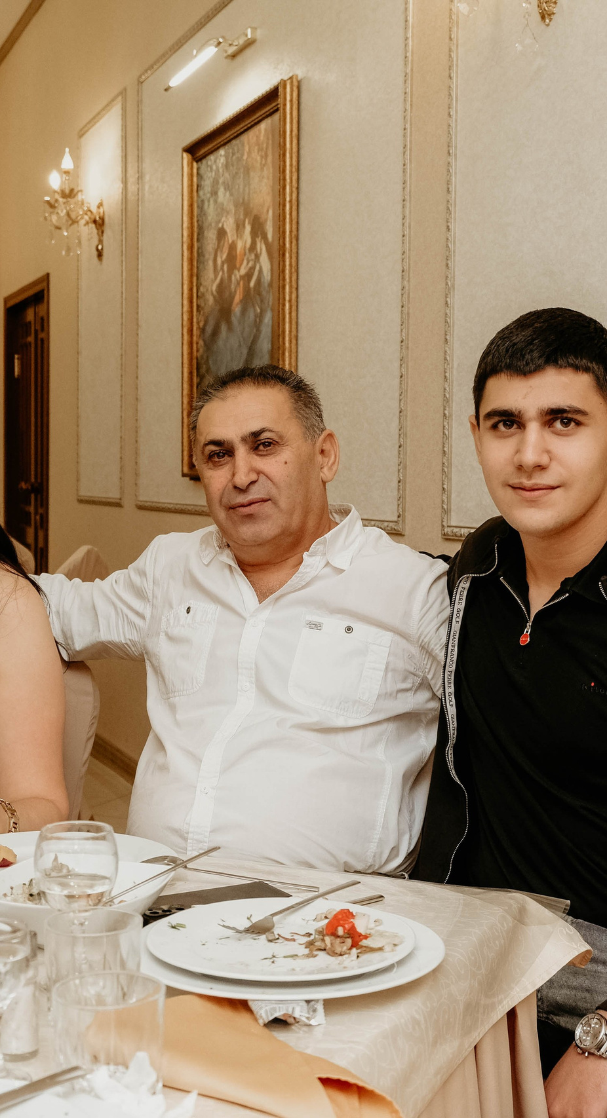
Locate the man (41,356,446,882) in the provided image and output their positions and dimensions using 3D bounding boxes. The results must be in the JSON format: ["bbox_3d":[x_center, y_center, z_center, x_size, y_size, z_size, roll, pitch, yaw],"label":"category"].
[{"bbox_3d":[-0.166,0.417,1.805,0.740,1.310,0.720,2,4,20],"label":"man"}]

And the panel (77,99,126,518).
[{"bbox_3d":[-0.823,-0.994,5.962,0.035,1.550,0.770,-1,4,-22],"label":"panel"}]

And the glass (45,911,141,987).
[{"bbox_3d":[-0.167,0.326,1.185,0.076,0.075,0.076,1,3,0],"label":"glass"}]

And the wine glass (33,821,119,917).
[{"bbox_3d":[-0.193,0.294,1.278,0.072,0.128,0.072,1,3,0],"label":"wine glass"}]

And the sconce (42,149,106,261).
[{"bbox_3d":[-0.912,-1.393,5.894,0.230,0.410,0.360,-1,4,-22],"label":"sconce"}]

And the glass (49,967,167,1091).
[{"bbox_3d":[-0.137,0.335,1.049,0.077,0.076,0.077,1,3,0],"label":"glass"}]

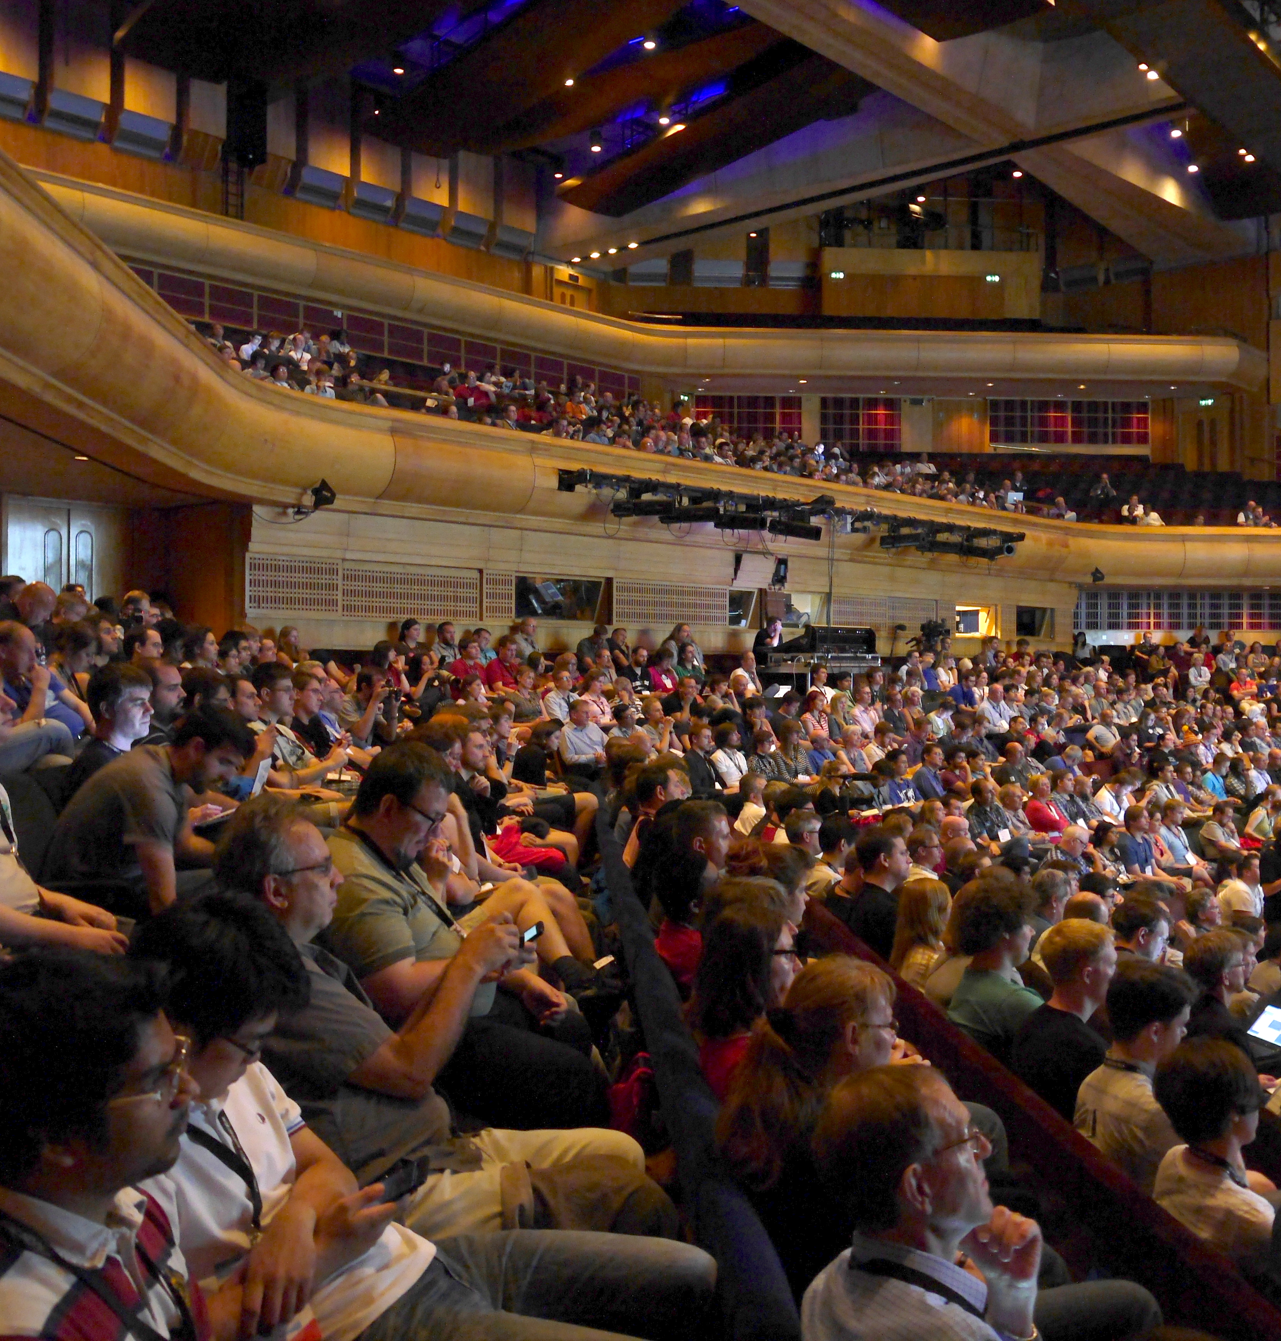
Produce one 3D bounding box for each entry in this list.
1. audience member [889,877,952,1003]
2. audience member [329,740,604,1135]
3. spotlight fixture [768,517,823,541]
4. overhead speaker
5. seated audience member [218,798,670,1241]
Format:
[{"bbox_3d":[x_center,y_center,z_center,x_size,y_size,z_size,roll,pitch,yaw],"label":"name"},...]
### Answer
[{"bbox_3d":[1.180,1.330,5.270,0.750,1.180,0.470,0,0,-18],"label":"audience member"},{"bbox_3d":[-0.350,0.760,3.070,0.780,1.200,0.560,0,0,-10],"label":"audience member"},{"bbox_3d":[2.070,-1.880,19.300,0.720,0.220,0.220,0,0,30],"label":"spotlight fixture"},{"bbox_3d":[-6.540,-9.090,24.000,0.550,1.450,0.580,0,0,-37],"label":"overhead speaker"},{"bbox_3d":[-0.330,0.820,2.520,0.820,1.200,0.580,0,0,-10],"label":"seated audience member"}]

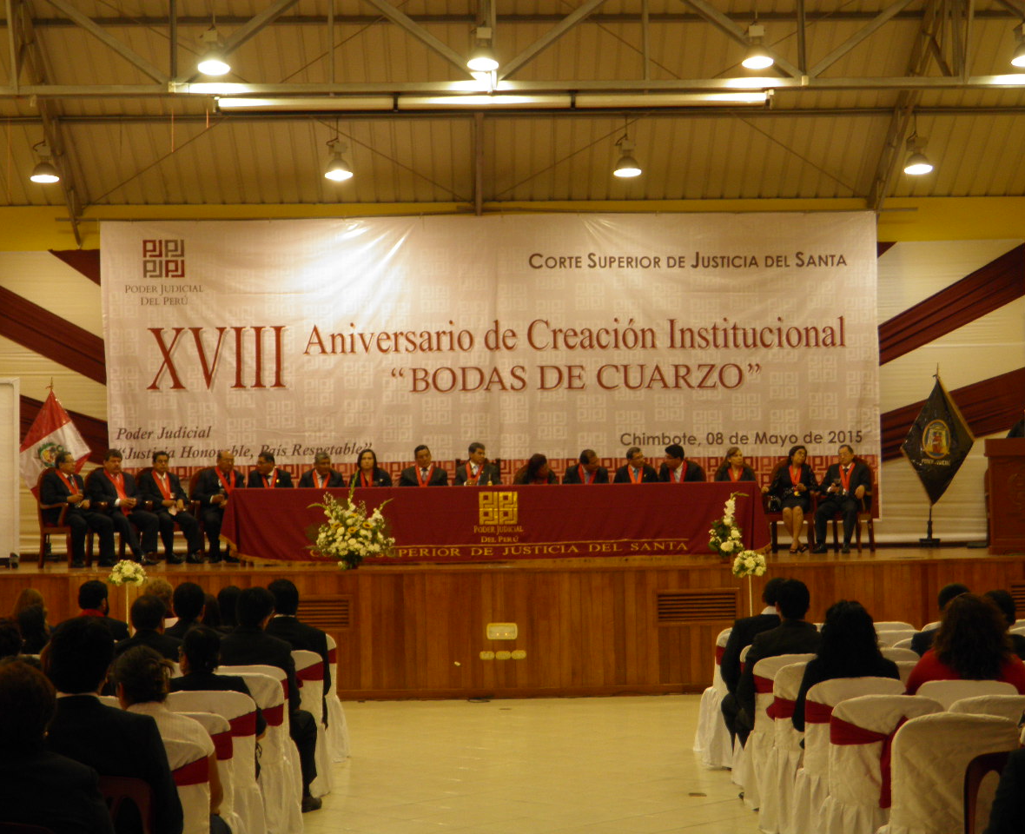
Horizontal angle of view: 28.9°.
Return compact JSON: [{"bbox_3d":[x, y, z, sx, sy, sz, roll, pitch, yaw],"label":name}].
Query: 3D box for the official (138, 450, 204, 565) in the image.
[{"bbox_3d":[-3.787,1.007,22.081,0.600,1.278,0.850,0,-3,-22],"label":"official"}]

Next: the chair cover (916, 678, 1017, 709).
[{"bbox_3d":[1.912,1.554,8.569,0.460,0.885,0.560,-1,-3,-3],"label":"chair cover"}]

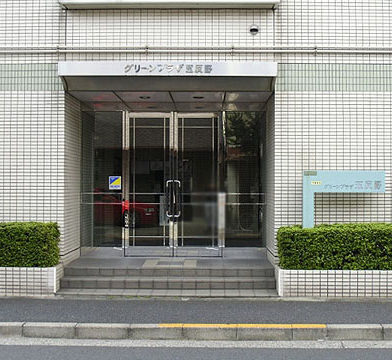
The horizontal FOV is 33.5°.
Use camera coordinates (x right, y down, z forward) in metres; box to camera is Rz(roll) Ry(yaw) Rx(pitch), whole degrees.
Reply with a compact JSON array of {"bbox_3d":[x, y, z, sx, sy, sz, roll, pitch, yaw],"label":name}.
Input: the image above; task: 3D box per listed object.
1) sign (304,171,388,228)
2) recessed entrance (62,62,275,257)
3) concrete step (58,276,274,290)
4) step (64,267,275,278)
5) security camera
[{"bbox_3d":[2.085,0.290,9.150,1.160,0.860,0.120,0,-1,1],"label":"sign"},{"bbox_3d":[-0.378,-0.200,10.180,3.120,2.950,1.450,0,-1,1],"label":"recessed entrance"},{"bbox_3d":[-0.390,1.474,9.360,3.080,0.135,0.360,0,-1,1],"label":"concrete step"},{"bbox_3d":[-0.385,1.347,9.700,3.080,0.130,0.360,0,-1,1],"label":"step"},{"bbox_3d":[0.868,-2.260,9.850,0.140,0.160,0.120,0,-1,1],"label":"security camera"}]

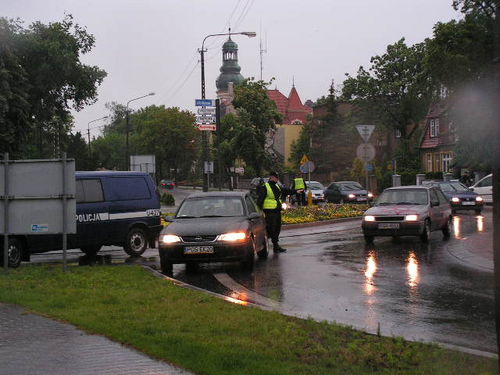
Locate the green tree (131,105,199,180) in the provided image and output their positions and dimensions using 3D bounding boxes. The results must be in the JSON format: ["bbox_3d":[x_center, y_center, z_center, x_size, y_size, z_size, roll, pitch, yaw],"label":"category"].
[{"bbox_3d":[-9.600,-4.600,110.000,7.800,9.500,7.500,-1,1,0],"label":"green tree"}]

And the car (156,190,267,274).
[{"bbox_3d":[-0.610,0.810,19.750,1.710,1.420,4.470,-1,1,7],"label":"car"}]

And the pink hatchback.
[{"bbox_3d":[4.150,0.690,25.600,1.560,1.380,3.680,0,1,25],"label":"pink hatchback"}]

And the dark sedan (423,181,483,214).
[{"bbox_3d":[9.400,0.430,45.400,1.690,1.420,4.100,-1,1,-7],"label":"dark sedan"}]

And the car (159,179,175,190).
[{"bbox_3d":[-10.200,-0.420,122.000,1.700,1.420,4.300,-1,1,-5],"label":"car"}]

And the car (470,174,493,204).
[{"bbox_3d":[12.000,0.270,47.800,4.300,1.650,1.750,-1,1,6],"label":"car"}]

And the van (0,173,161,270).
[{"bbox_3d":[-4.280,0.600,21.400,1.860,1.930,4.800,0,1,45],"label":"van"}]

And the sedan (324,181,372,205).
[{"bbox_3d":[5.750,0.330,56.700,1.700,1.420,4.350,-1,1,-15],"label":"sedan"}]

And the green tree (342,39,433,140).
[{"bbox_3d":[9.400,-4.700,67.000,6.500,10.800,6.500,-1,1,0],"label":"green tree"}]

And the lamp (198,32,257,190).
[{"bbox_3d":[-1.310,-4.000,57.000,3.400,10.100,0.450,-1,1,0],"label":"lamp"}]

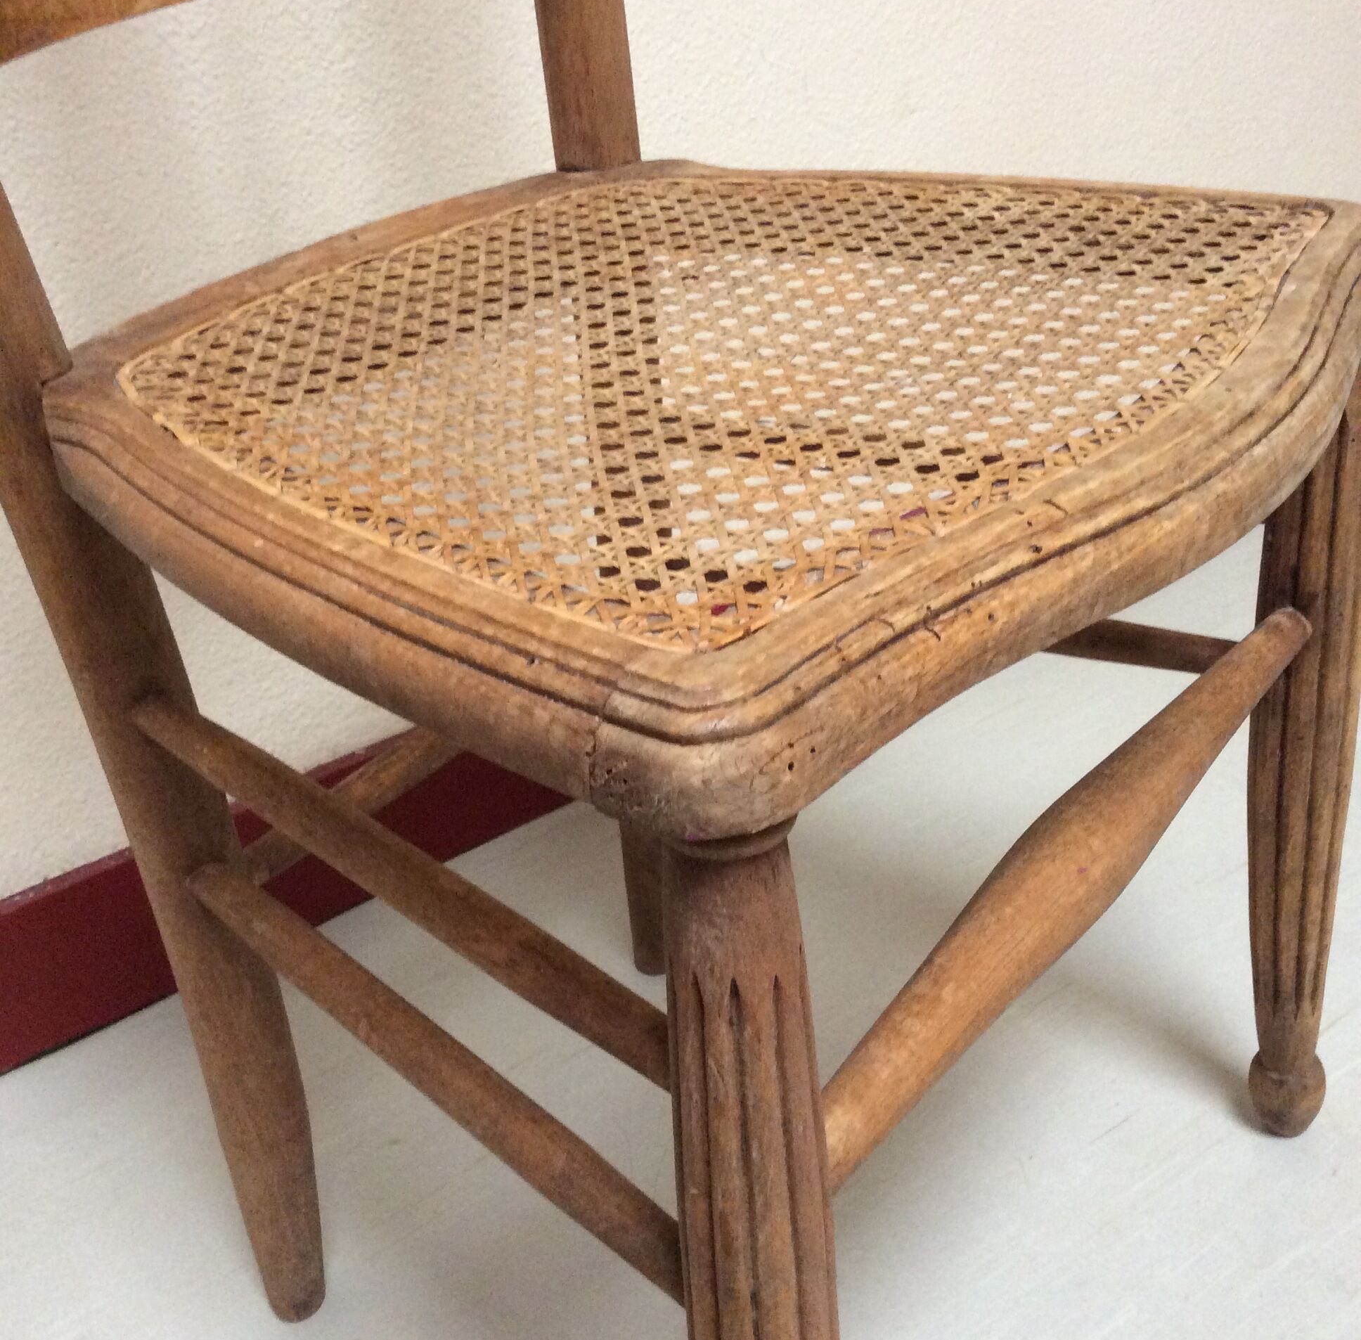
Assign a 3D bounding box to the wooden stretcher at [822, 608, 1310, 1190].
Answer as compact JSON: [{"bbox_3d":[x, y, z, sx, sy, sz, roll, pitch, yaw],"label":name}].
[{"bbox_3d":[0.130,0.055,0.528,0.035,0.035,0.330,17,37,35],"label":"wooden stretcher"}]

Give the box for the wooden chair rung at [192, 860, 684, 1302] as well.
[{"bbox_3d":[-0.079,0.119,0.522,0.020,0.020,0.261,-28,36,-34],"label":"wooden chair rung"}]

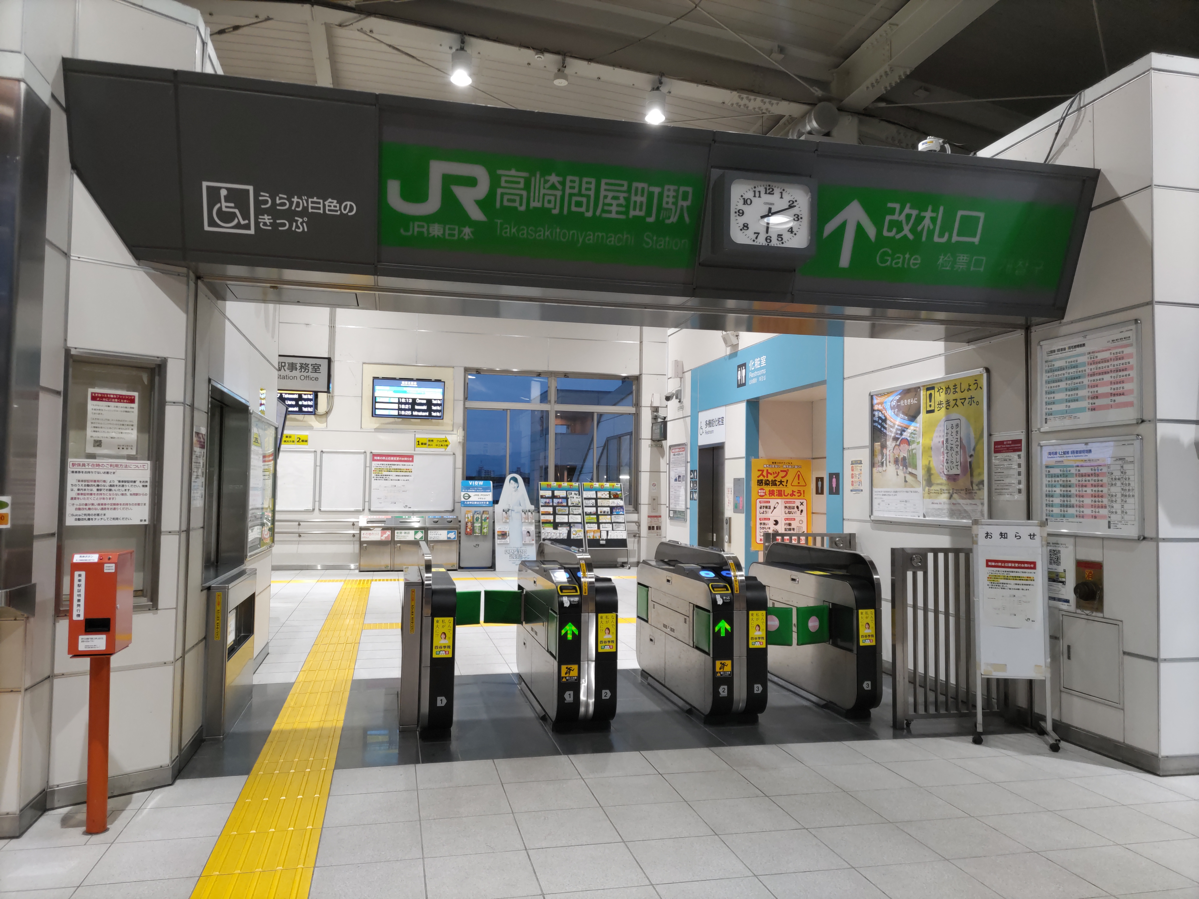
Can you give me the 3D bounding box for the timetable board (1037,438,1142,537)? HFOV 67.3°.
[{"bbox_3d":[2.810,0.223,5.185,0.024,0.556,0.760,1,-3,-13],"label":"timetable board"}]

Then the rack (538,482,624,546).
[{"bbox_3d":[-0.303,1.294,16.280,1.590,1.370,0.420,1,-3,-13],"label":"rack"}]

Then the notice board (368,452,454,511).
[{"bbox_3d":[-3.288,0.579,15.862,1.470,1.048,0.030,1,-3,-13],"label":"notice board"}]

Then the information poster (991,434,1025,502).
[{"bbox_3d":[2.620,0.117,5.790,0.010,0.425,0.315,1,-3,-13],"label":"information poster"}]

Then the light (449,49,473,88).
[{"bbox_3d":[-1.580,-4.368,10.299,0.247,0.330,0.247,1,-3,-13],"label":"light"}]

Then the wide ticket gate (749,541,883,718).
[{"bbox_3d":[1.485,1.224,6.424,0.187,1.055,1.720,1,-3,-13],"label":"wide ticket gate"}]

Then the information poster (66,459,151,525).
[{"bbox_3d":[-2.266,0.201,4.169,0.347,0.299,0.008,3,-4,-43],"label":"information poster"}]

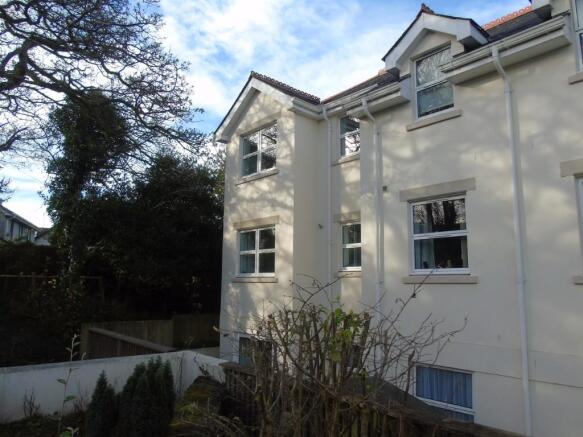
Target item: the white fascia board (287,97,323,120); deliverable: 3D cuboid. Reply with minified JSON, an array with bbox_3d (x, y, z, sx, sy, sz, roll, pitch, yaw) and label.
[{"bbox_3d":[0.396,-2.620,10.151,1.066,0.349,0.291,9,-12,-42],"label":"white fascia board"}]

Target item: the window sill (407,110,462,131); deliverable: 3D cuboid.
[{"bbox_3d":[2.413,-1.623,7.076,0.126,0.107,0.989,9,-12,-42],"label":"window sill"}]

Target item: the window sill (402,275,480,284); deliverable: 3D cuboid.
[{"bbox_3d":[2.356,0.980,6.678,0.126,0.112,1.250,9,-12,-42],"label":"window sill"}]

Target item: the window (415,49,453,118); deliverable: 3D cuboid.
[{"bbox_3d":[2.448,-2.325,7.250,0.097,1.115,0.737,9,-12,-42],"label":"window"}]

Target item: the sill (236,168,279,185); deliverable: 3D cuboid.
[{"bbox_3d":[-0.864,-1.060,10.882,0.126,0.121,1.774,9,-12,-42],"label":"sill"}]

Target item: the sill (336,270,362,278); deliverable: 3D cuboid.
[{"bbox_3d":[1.409,1.294,9.635,0.126,0.121,1.018,9,-12,-42],"label":"sill"}]

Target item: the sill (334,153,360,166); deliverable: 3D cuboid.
[{"bbox_3d":[1.438,-1.398,10.080,0.126,0.121,1.037,9,-12,-42],"label":"sill"}]

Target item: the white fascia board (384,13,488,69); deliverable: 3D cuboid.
[{"bbox_3d":[2.430,-3.121,7.309,0.485,0.795,1.628,9,-12,-42],"label":"white fascia board"}]

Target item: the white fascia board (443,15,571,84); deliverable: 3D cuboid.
[{"bbox_3d":[3.076,-2.398,6.181,0.339,0.252,1.696,9,-12,-42],"label":"white fascia board"}]

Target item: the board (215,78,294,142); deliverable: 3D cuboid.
[{"bbox_3d":[-1.014,-2.994,11.143,0.242,1.386,3.373,9,-12,-42],"label":"board"}]

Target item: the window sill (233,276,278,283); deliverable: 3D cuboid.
[{"bbox_3d":[-0.892,1.541,10.451,0.126,0.116,1.803,9,-12,-42],"label":"window sill"}]

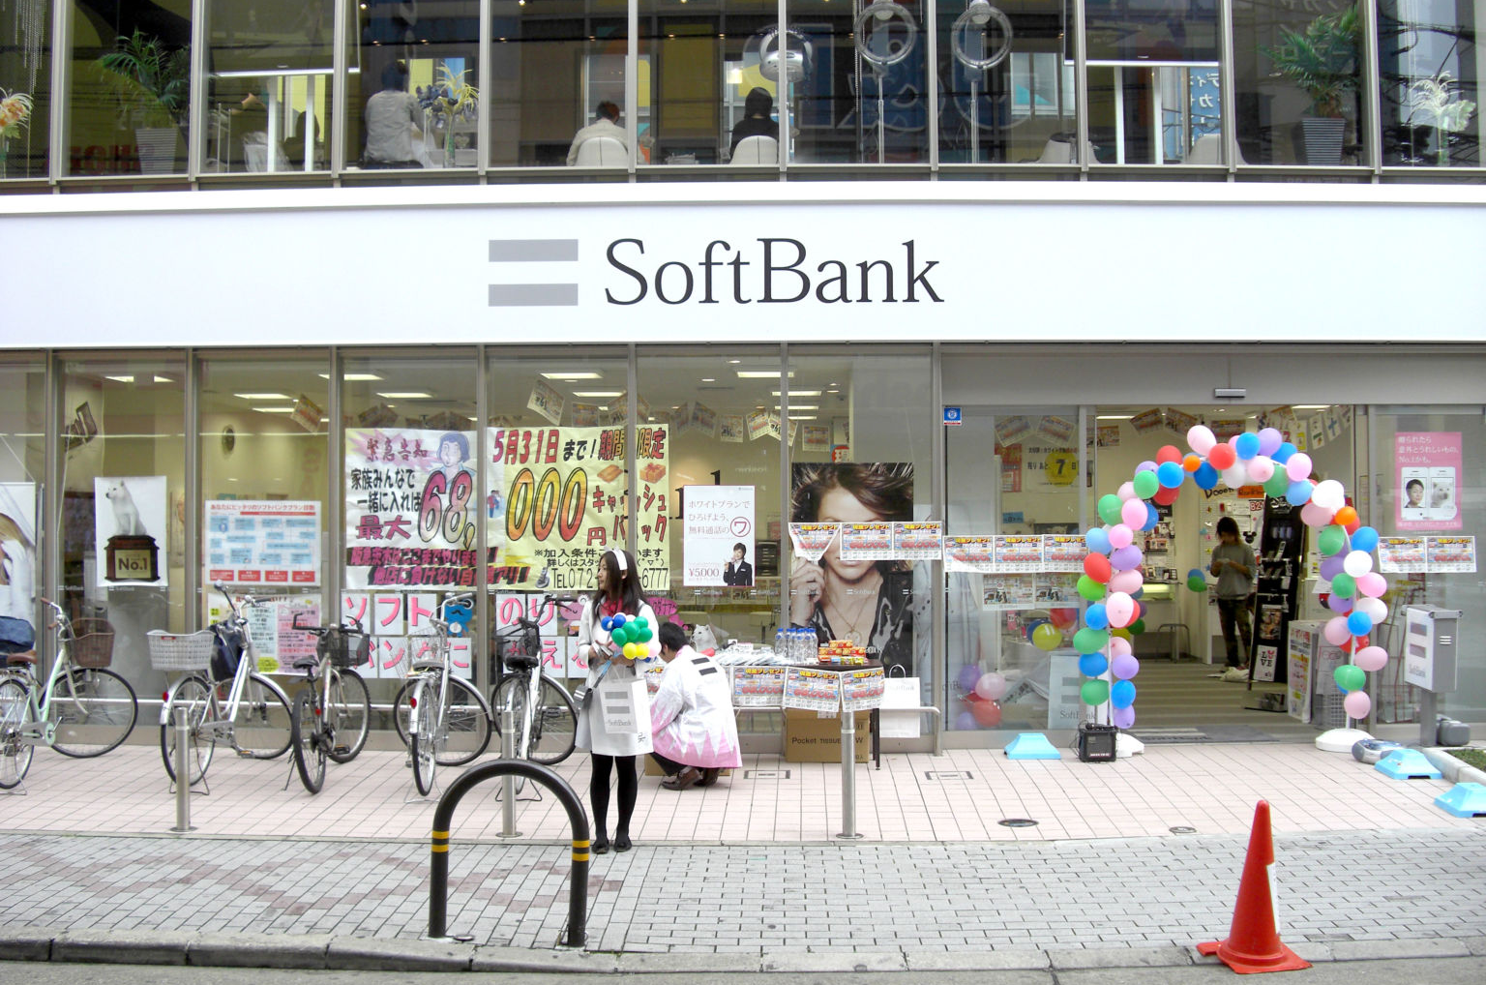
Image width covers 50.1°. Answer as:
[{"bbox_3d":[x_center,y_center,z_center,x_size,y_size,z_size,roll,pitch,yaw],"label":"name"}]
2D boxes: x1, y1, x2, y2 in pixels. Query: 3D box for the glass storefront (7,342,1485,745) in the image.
[{"bbox_3d":[0.004,0.386,11.600,11.000,2.900,0.250,0,-1,1],"label":"glass storefront"}]

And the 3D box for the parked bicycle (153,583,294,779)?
[{"bbox_3d":[-3.487,1.313,10.708,0.600,1.200,1.800,0,-1,11],"label":"parked bicycle"}]

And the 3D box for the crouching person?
[{"bbox_3d":[-0.306,1.355,10.100,0.650,1.050,0.560,-1,-2,44],"label":"crouching person"}]

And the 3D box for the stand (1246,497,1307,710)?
[{"bbox_3d":[4.630,0.963,13.800,0.420,1.840,0.420,-1,-2,45],"label":"stand"}]

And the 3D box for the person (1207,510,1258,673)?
[{"bbox_3d":[5.052,1.037,16.400,0.500,1.600,0.360,-1,-1,25],"label":"person"}]

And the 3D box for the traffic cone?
[{"bbox_3d":[2.211,1.652,6.830,0.375,0.690,0.390,2,0,-13],"label":"traffic cone"}]

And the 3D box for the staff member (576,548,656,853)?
[{"bbox_3d":[-0.684,1.122,8.550,0.470,1.630,0.420,0,-1,10],"label":"staff member"}]

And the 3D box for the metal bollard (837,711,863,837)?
[{"bbox_3d":[0.592,1.556,8.800,0.140,0.720,0.140,0,-1,1],"label":"metal bollard"}]

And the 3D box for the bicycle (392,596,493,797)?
[{"bbox_3d":[-2.094,1.340,10.440,0.670,1.160,1.650,0,-1,-1],"label":"bicycle"}]

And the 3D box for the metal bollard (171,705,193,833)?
[{"bbox_3d":[-3.146,1.552,8.920,0.140,0.720,0.140,0,-1,1],"label":"metal bollard"}]

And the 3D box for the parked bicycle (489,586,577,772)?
[{"bbox_3d":[-1.460,1.340,10.476,0.600,1.160,1.680,0,-1,4],"label":"parked bicycle"}]

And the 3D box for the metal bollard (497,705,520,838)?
[{"bbox_3d":[-1.303,1.549,8.850,0.140,0.720,0.140,0,-1,1],"label":"metal bollard"}]

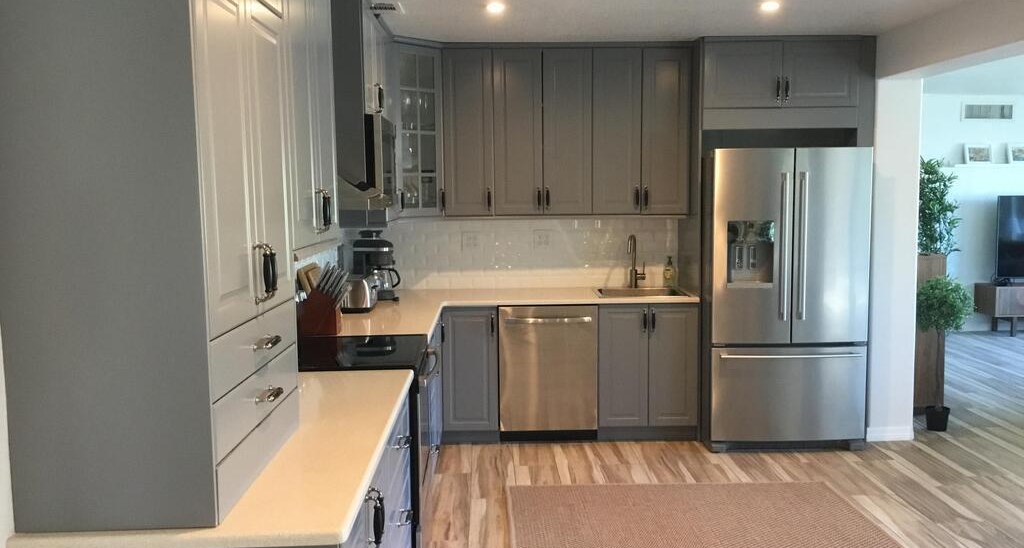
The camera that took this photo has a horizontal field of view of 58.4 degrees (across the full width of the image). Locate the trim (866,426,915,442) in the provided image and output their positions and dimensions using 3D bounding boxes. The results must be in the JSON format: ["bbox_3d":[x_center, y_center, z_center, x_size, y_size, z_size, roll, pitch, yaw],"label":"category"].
[{"bbox_3d":[2.314,0.985,5.621,0.270,0.085,0.018,-1,5,-1],"label":"trim"}]

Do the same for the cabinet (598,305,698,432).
[{"bbox_3d":[0.825,0.547,5.895,0.609,0.807,0.625,-1,6,-1],"label":"cabinet"}]

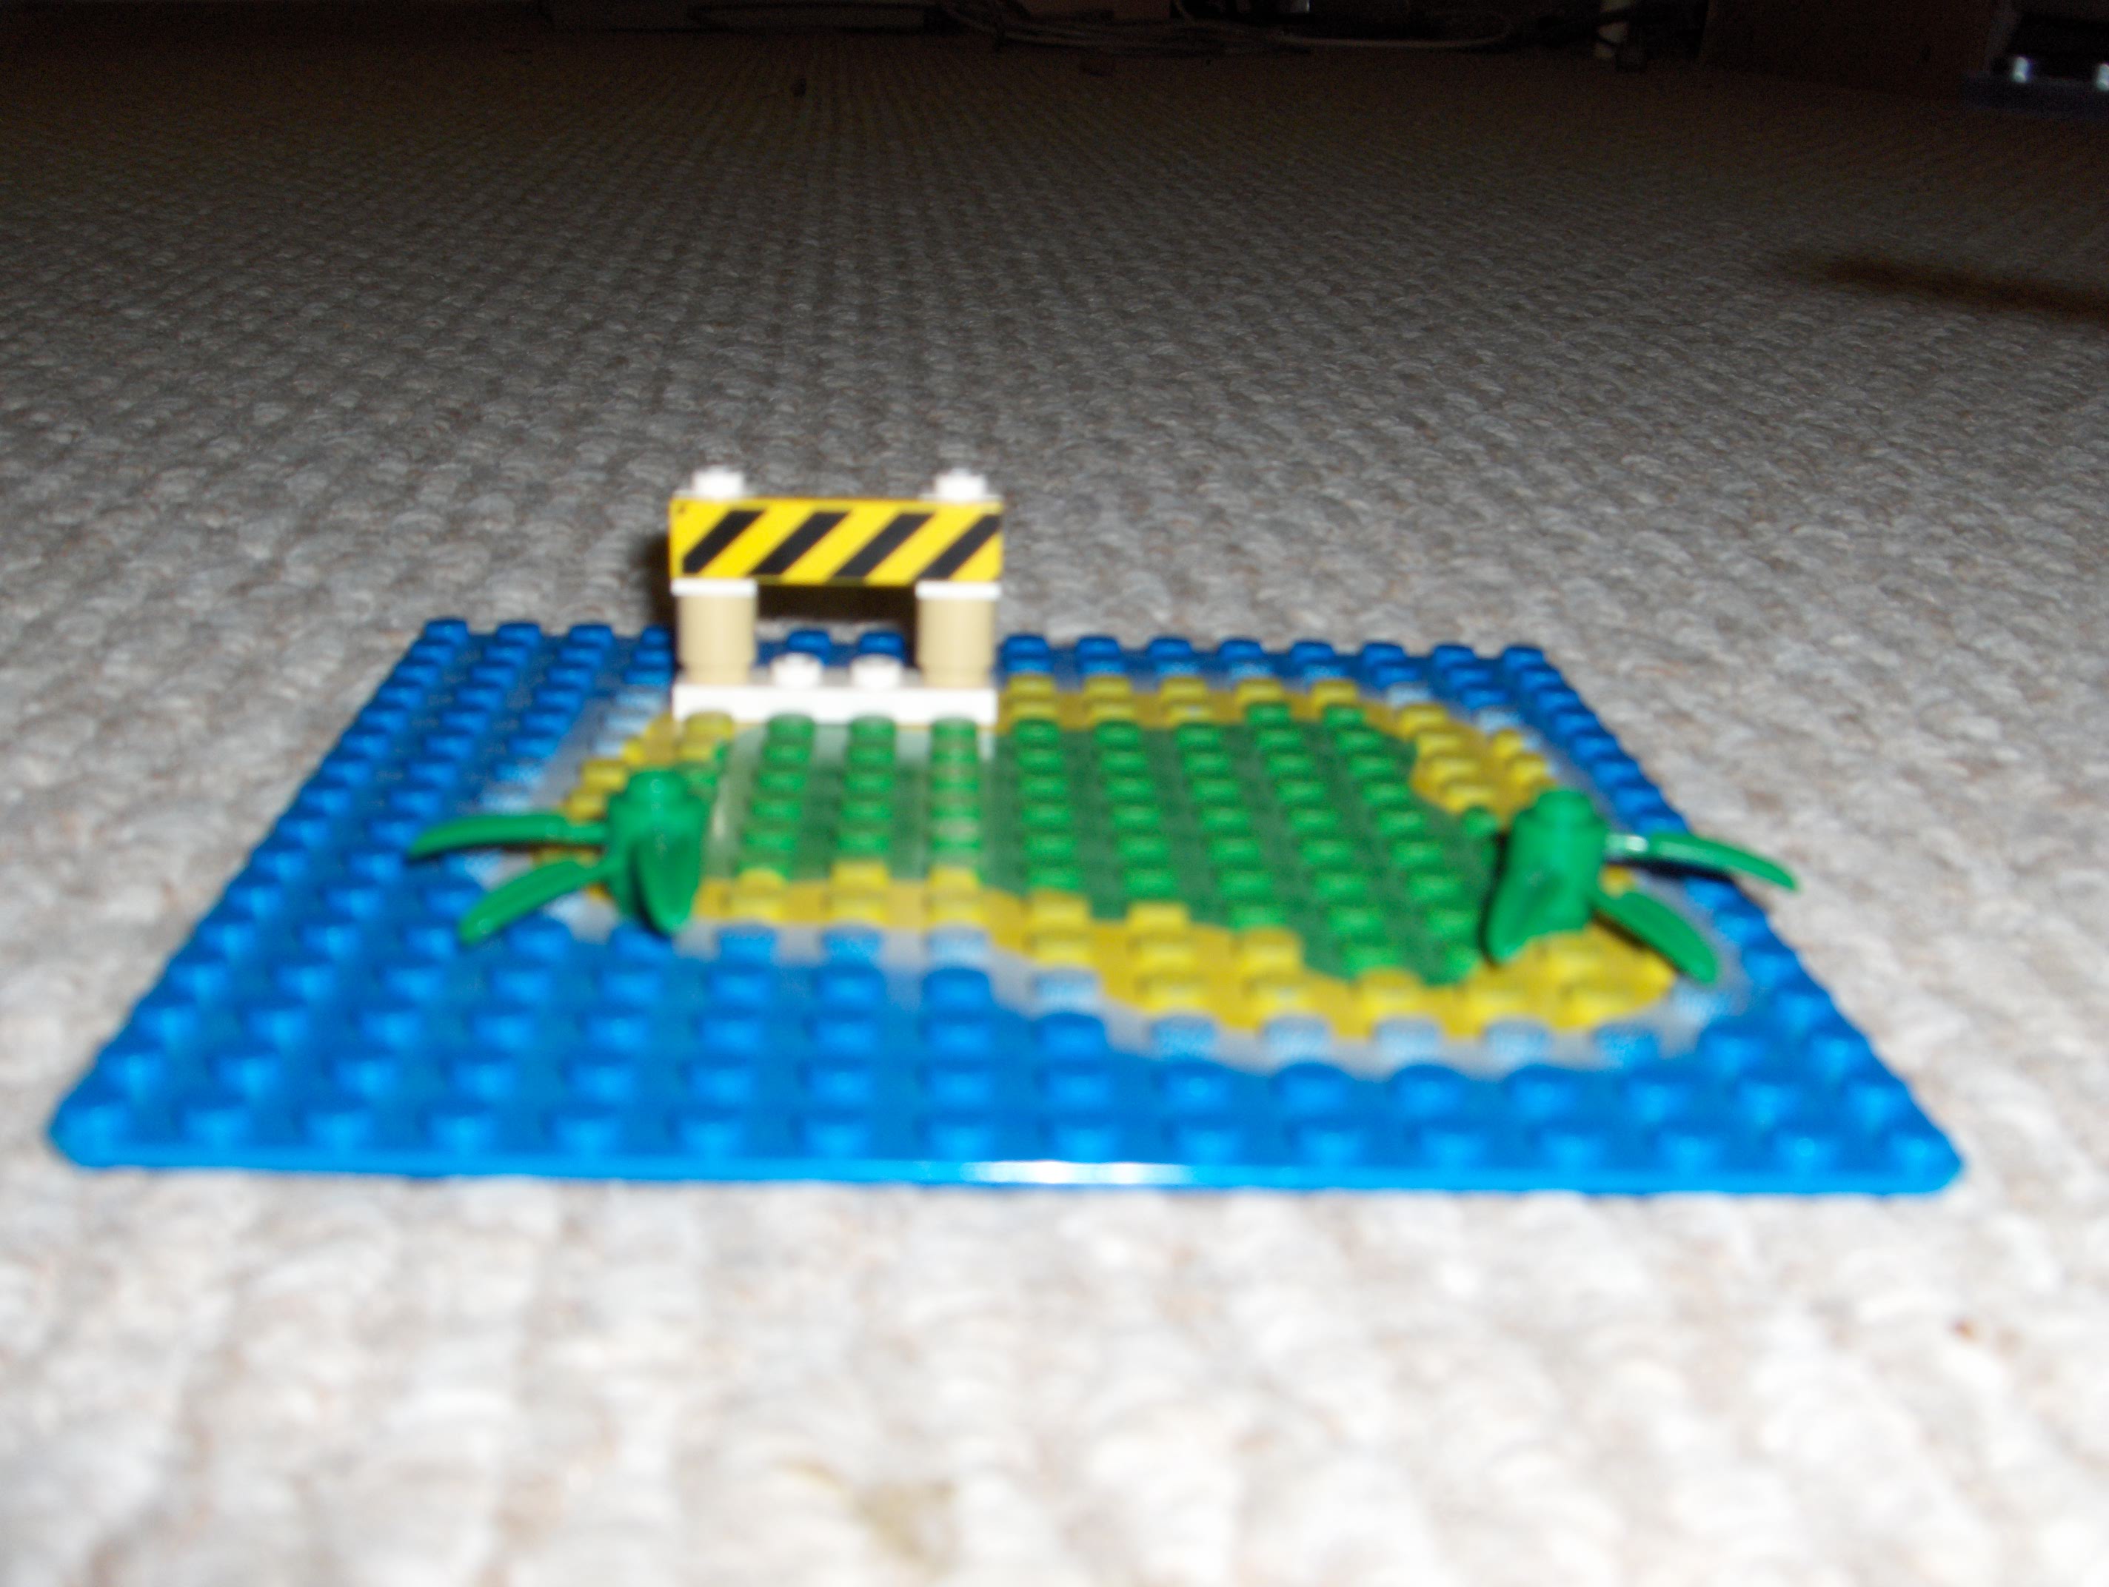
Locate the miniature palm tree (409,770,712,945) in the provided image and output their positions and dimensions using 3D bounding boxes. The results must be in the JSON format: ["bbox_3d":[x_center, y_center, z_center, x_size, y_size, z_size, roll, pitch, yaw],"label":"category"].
[{"bbox_3d":[-0.038,0.006,0.182,0.026,0.011,0.025,1,19,-3],"label":"miniature palm tree"}]

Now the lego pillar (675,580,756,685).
[{"bbox_3d":[-0.034,-0.016,0.239,0.008,0.010,0.008,1,19,-3],"label":"lego pillar"}]

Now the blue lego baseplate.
[{"bbox_3d":[-0.005,0.003,0.211,0.128,0.004,0.127,1,19,-3],"label":"blue lego baseplate"}]

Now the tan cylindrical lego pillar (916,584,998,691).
[{"bbox_3d":[-0.010,-0.016,0.241,0.008,0.010,0.008,1,19,-3],"label":"tan cylindrical lego pillar"}]

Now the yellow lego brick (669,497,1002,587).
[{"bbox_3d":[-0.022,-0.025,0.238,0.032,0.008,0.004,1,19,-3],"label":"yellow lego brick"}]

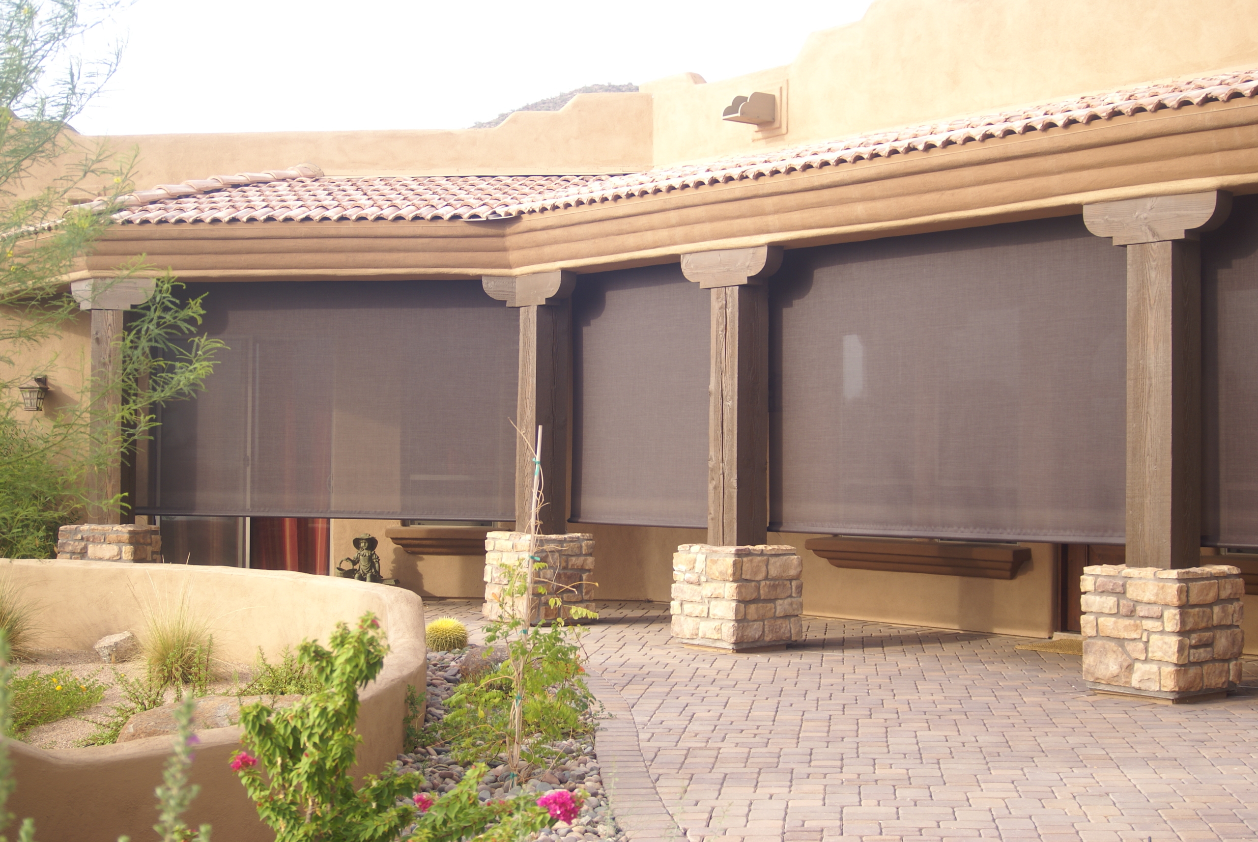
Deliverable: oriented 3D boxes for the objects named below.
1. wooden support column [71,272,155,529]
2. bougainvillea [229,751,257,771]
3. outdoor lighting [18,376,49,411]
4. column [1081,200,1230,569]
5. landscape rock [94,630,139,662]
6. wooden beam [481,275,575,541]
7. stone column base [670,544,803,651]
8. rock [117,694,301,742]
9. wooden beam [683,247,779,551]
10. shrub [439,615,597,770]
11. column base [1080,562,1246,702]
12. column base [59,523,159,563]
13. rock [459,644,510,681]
[{"bbox_3d":[-4.541,-0.160,16.150,0.790,2.183,0.360,0,-2,8],"label":"wooden support column"},{"bbox_3d":[-1.077,0.948,5.075,0.080,0.056,0.070,1,-2,0],"label":"bougainvillea"},{"bbox_3d":[-6.099,-0.282,18.659,0.215,0.362,0.331,0,-2,4],"label":"outdoor lighting"},{"bbox_3d":[3.171,-0.216,10.817,0.322,2.185,0.907,2,-2,-41],"label":"column"},{"bbox_3d":[-3.070,1.354,10.875,0.260,0.180,0.200,1,-2,-18],"label":"landscape rock"},{"bbox_3d":[-0.792,-0.133,15.248,0.512,2.185,0.826,2,-2,-41],"label":"wooden beam"},{"bbox_3d":[0.792,1.276,13.350,0.680,0.733,0.680,2,-2,-40],"label":"stone column base"},{"bbox_3d":[-1.472,1.082,6.371,0.660,0.230,0.400,1,-2,-20],"label":"rock"},{"bbox_3d":[0.812,-0.164,13.547,0.322,2.185,0.907,2,-2,-41],"label":"wooden beam"},{"bbox_3d":[-0.465,1.138,7.620,0.630,0.660,0.600,1,-2,0],"label":"shrub"},{"bbox_3d":[3.162,1.244,10.771,0.662,0.762,0.662,2,-2,-41],"label":"column base"},{"bbox_3d":[-4.588,1.292,16.099,0.670,0.723,0.670,0,-2,8],"label":"column base"},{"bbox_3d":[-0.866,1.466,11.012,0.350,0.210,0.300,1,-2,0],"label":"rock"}]

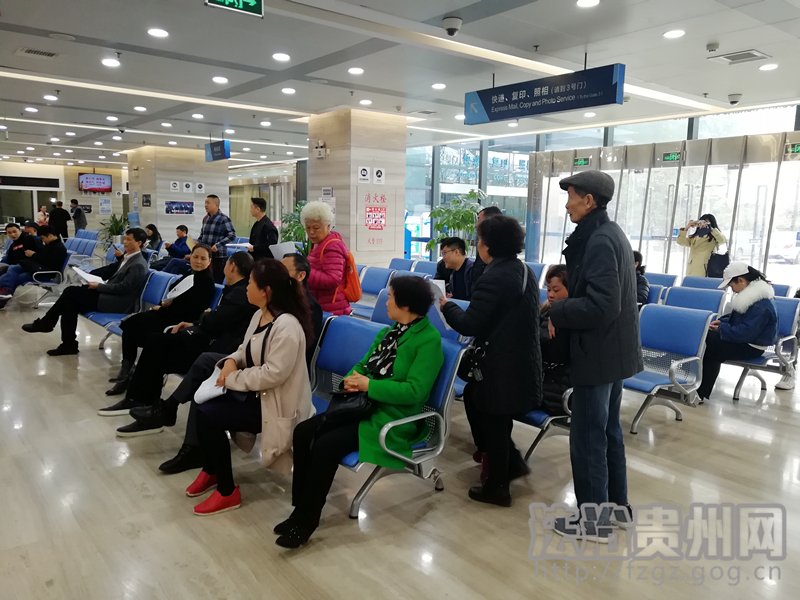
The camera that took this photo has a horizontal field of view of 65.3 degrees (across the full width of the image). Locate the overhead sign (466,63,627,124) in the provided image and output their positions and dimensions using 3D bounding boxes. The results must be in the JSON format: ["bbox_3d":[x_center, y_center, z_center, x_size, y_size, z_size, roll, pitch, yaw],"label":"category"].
[{"bbox_3d":[1.487,-2.205,6.835,0.120,0.370,2.070,-5,10,-38],"label":"overhead sign"}]

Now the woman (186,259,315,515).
[{"bbox_3d":[-0.792,0.402,3.372,0.830,1.210,0.540,-5,10,-38],"label":"woman"}]

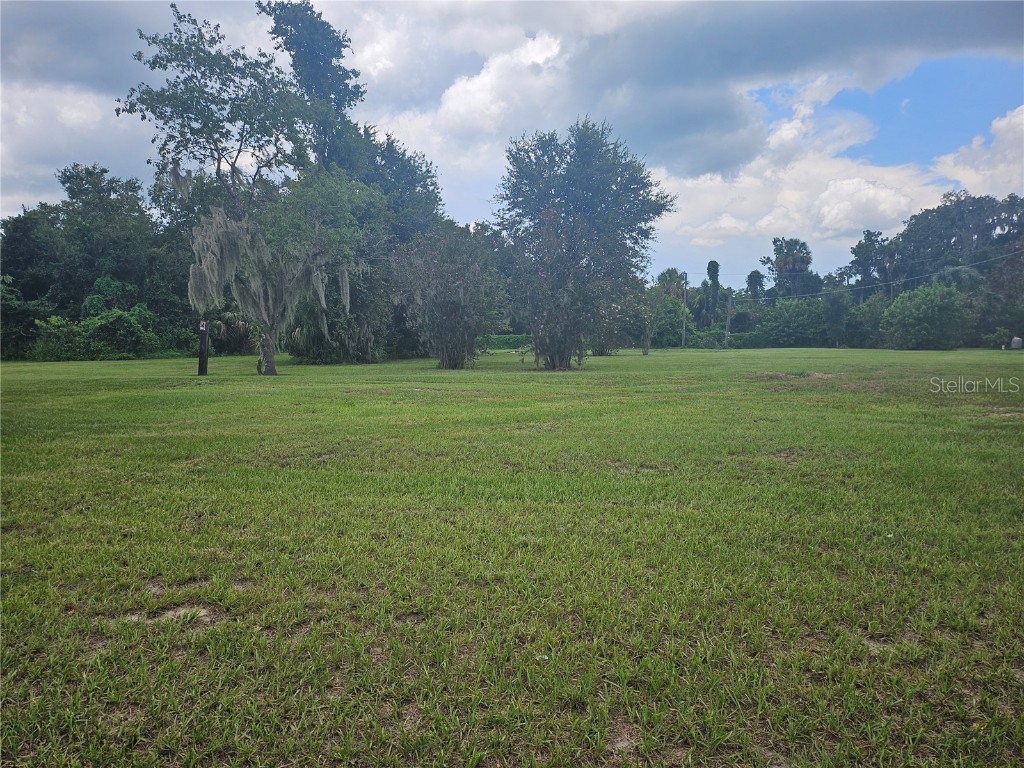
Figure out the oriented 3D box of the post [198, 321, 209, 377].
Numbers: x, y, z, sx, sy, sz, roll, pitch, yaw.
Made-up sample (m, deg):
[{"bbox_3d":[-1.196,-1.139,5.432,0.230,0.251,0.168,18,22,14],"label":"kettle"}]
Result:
[{"bbox_3d":[-10.935,-1.253,25.200,0.250,1.960,0.230,1,4,-6],"label":"post"}]

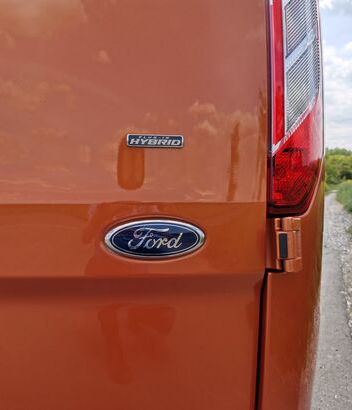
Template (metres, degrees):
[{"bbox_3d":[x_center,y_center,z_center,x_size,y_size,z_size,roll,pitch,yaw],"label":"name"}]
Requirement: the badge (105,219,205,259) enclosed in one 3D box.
[{"bbox_3d":[-0.031,0.052,0.624,0.152,0.060,0.012,0,1,-7],"label":"badge"}]

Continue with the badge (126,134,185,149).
[{"bbox_3d":[-0.031,-0.098,0.629,0.086,0.019,0.006,0,-1,-7],"label":"badge"}]

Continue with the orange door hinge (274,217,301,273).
[{"bbox_3d":[0.179,0.064,0.656,0.038,0.084,0.030,-3,2,-9],"label":"orange door hinge"}]

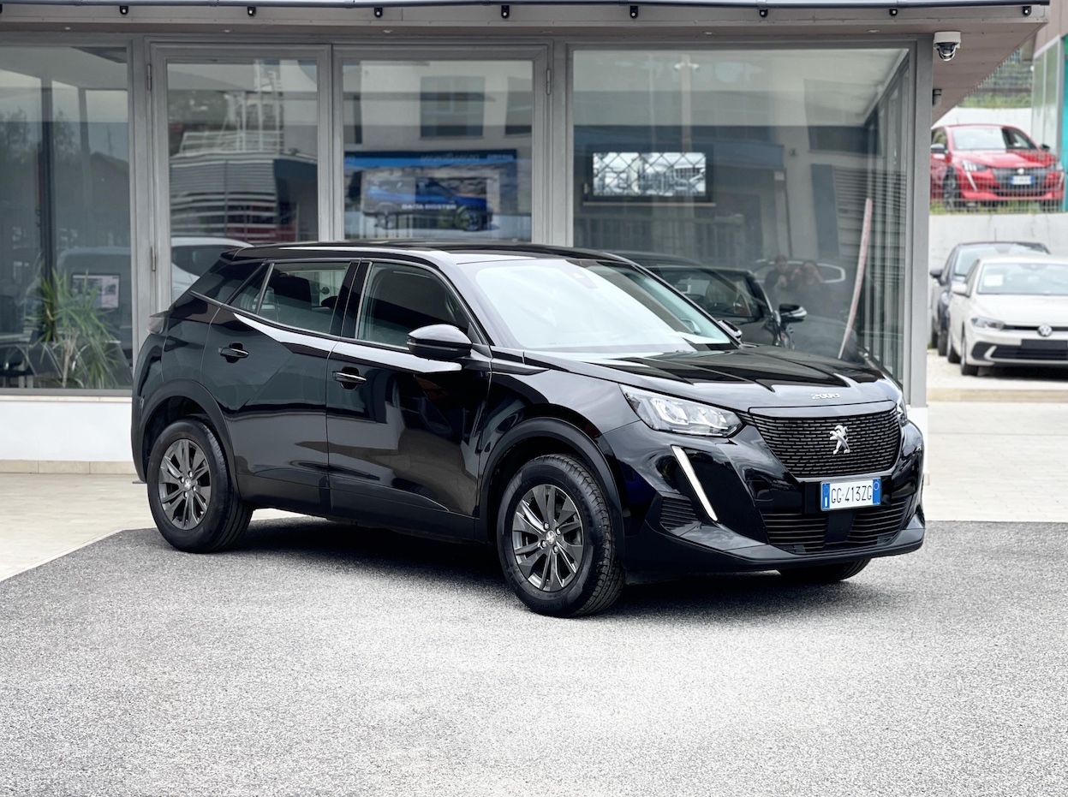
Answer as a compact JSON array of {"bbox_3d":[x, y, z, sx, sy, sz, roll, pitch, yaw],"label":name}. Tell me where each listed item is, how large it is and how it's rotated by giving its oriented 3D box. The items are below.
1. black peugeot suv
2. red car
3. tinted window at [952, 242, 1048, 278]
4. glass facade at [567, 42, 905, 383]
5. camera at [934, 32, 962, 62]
[{"bbox_3d":[-0.193,0.025,9.330,1.850,1.540,4.300,-3,5,-43],"label":"black peugeot suv"},{"bbox_3d":[7.280,-3.700,32.000,1.820,1.430,4.050,0,4,-5],"label":"red car"},{"bbox_3d":[6.850,-2.030,28.900,1.420,0.550,0.500,1,4,9],"label":"tinted window"},{"bbox_3d":[1.400,-1.180,13.250,2.280,2.300,0.100,1,4,6],"label":"glass facade"},{"bbox_3d":[2.730,-2.320,13.000,0.170,0.190,0.170,1,4,6],"label":"camera"}]

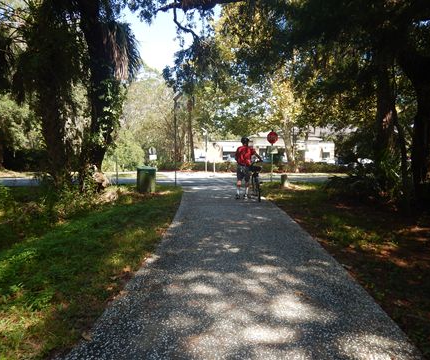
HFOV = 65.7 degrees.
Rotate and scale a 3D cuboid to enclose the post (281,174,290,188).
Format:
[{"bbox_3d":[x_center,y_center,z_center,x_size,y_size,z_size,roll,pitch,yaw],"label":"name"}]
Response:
[{"bbox_3d":[2.630,0.030,12.600,0.240,0.500,0.240,0,5,0],"label":"post"}]

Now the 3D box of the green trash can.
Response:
[{"bbox_3d":[-2.320,-0.023,11.300,0.620,0.860,0.620,0,5,0],"label":"green trash can"}]

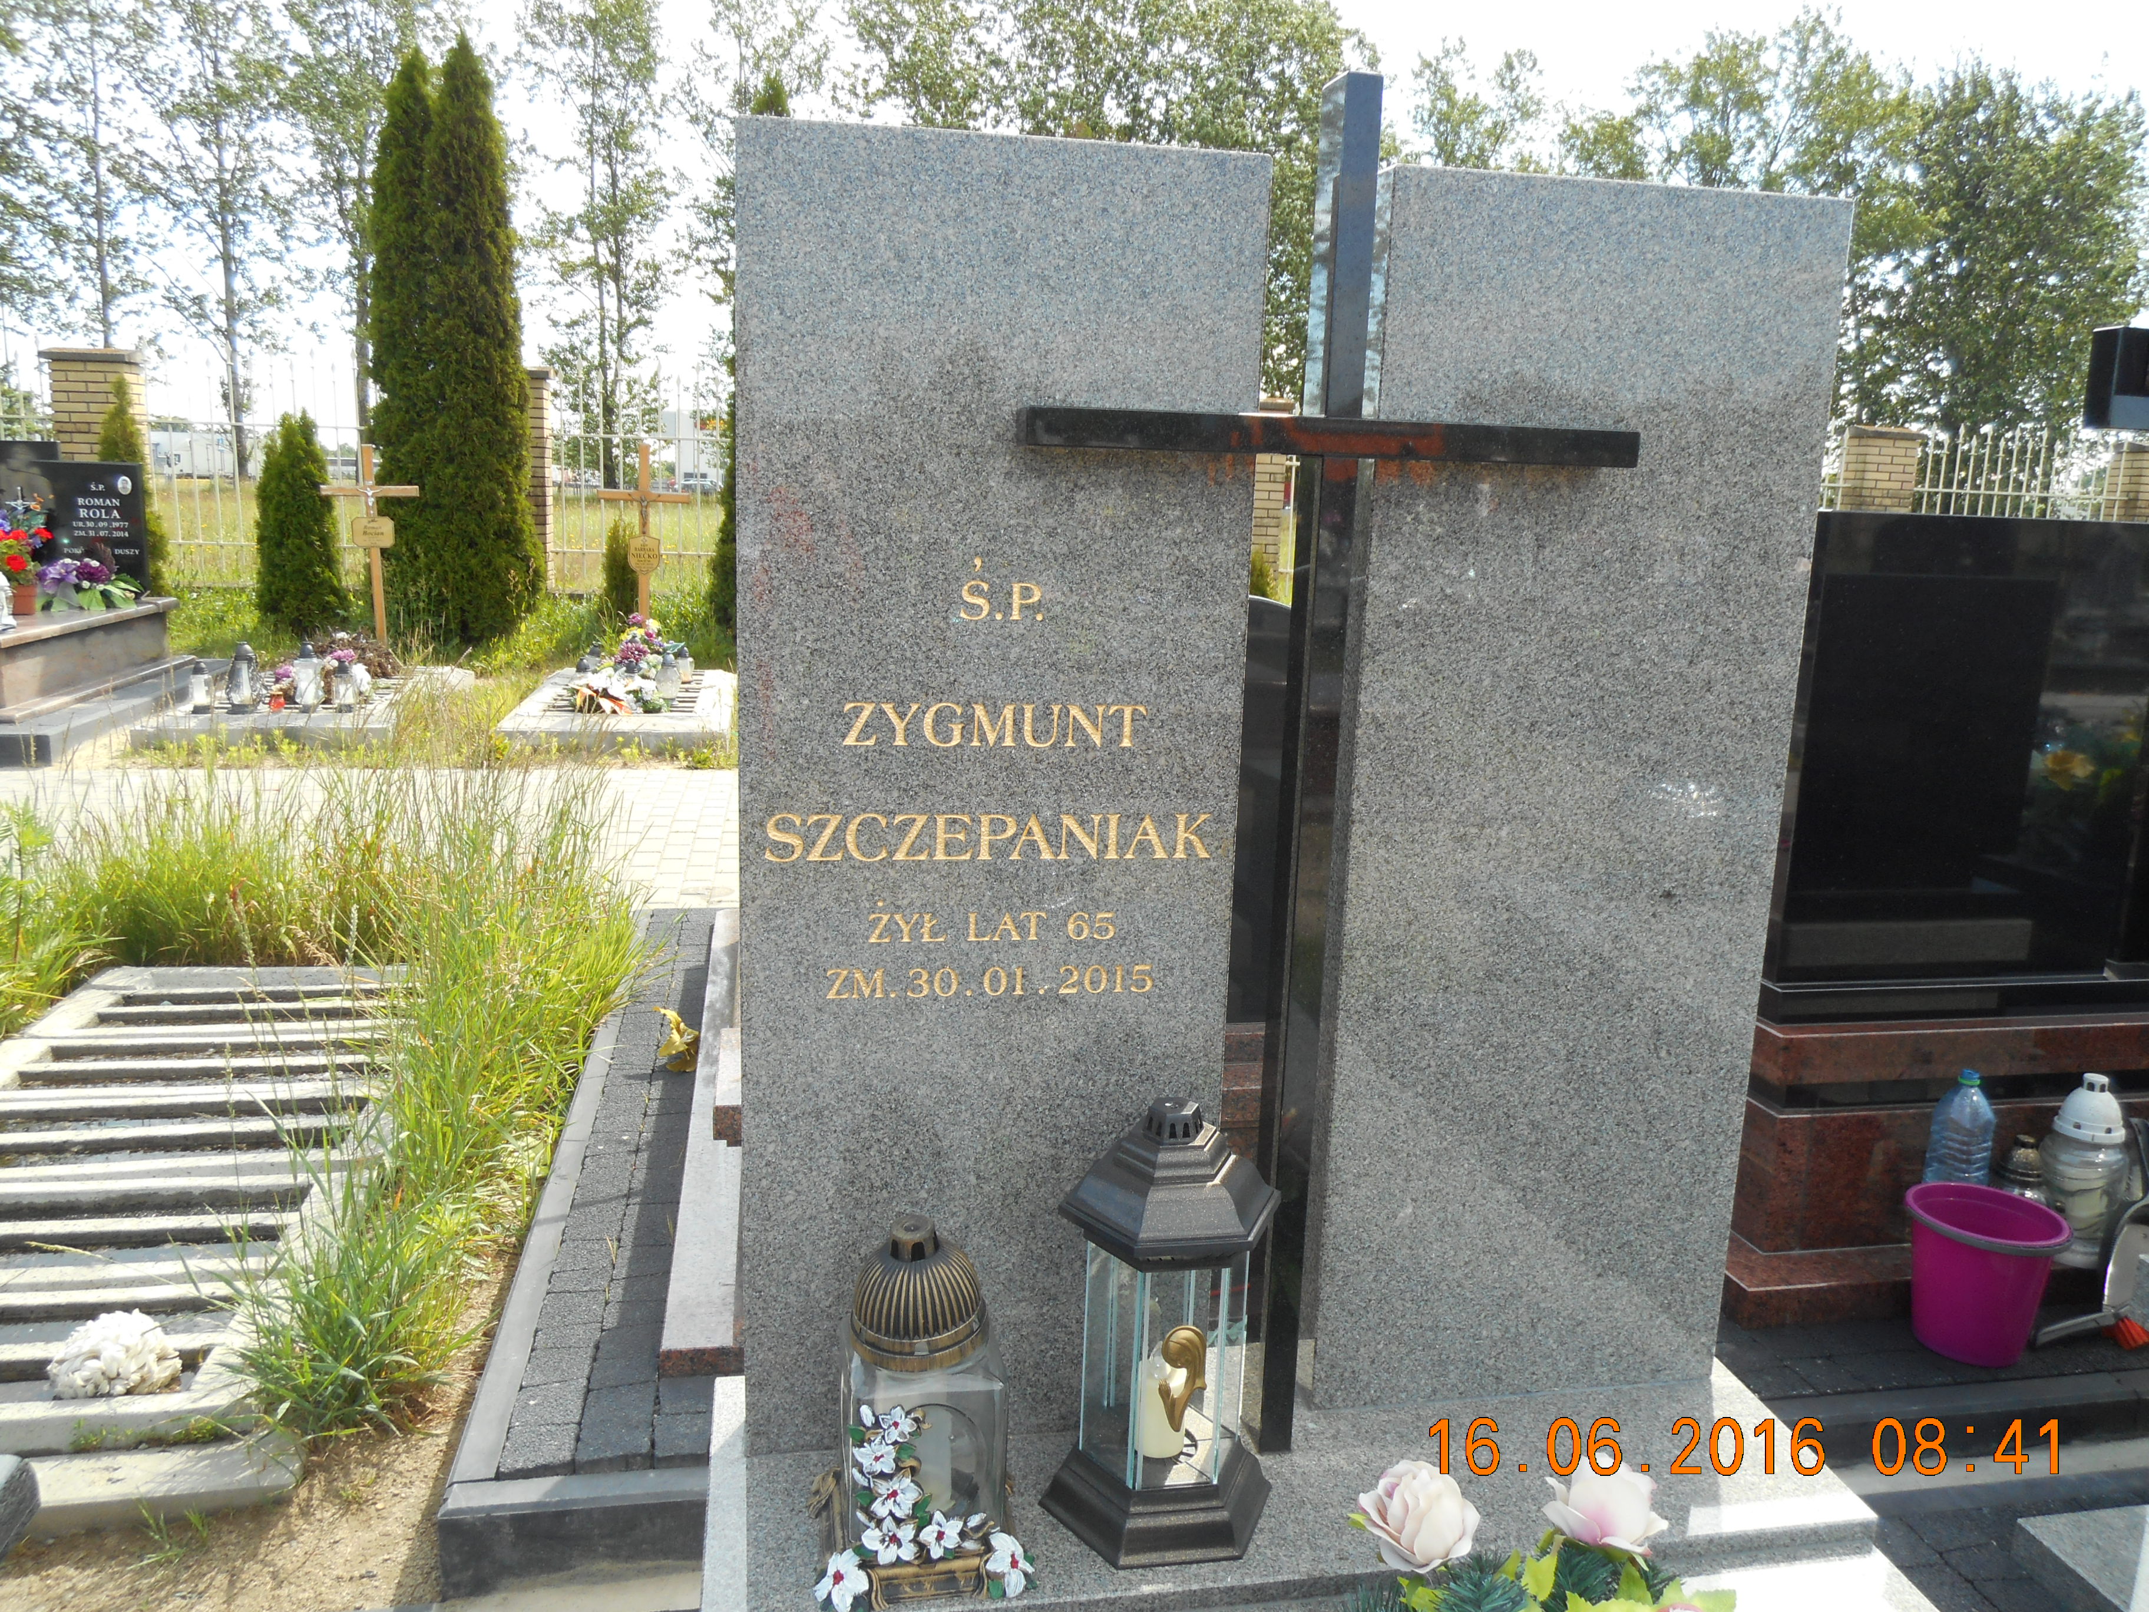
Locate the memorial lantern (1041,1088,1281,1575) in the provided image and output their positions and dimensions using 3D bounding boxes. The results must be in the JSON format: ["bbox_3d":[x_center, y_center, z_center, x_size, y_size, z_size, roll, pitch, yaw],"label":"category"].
[{"bbox_3d":[0.079,0.434,1.351,0.211,0.370,0.187,0,11,-9],"label":"memorial lantern"}]

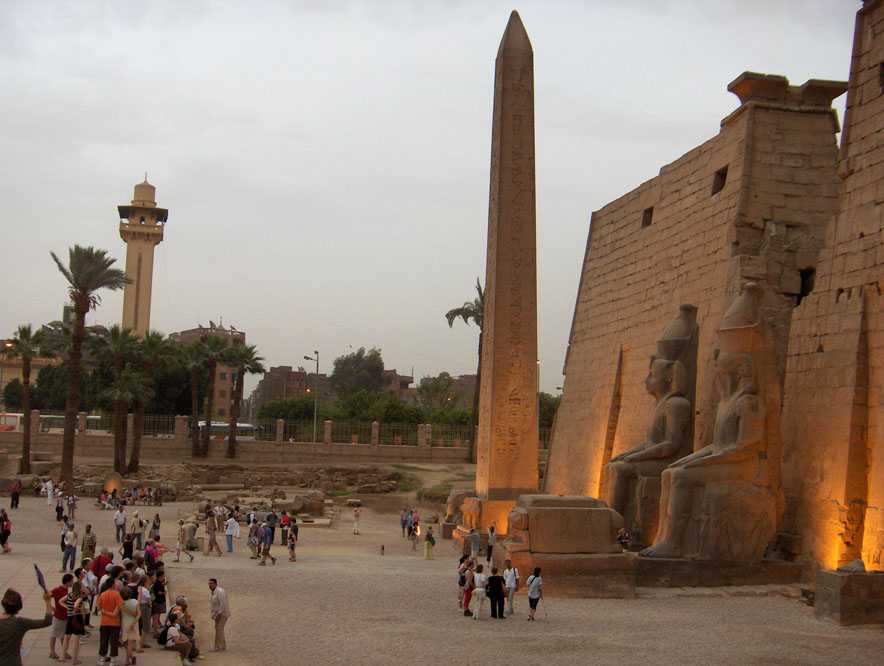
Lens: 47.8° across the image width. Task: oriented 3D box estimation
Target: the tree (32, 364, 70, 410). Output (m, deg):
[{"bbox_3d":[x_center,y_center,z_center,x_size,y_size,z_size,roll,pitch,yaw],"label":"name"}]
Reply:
[{"bbox_3d":[-41.386,6.641,106.000,4.400,6.400,4.400,4,-6,-23],"label":"tree"}]

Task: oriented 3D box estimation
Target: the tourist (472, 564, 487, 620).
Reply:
[{"bbox_3d":[1.171,8.038,30.900,0.460,1.710,0.340,-1,-6,17],"label":"tourist"}]

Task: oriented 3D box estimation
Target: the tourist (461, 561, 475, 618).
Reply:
[{"bbox_3d":[0.780,7.827,30.500,0.420,1.670,0.500,4,-8,-21],"label":"tourist"}]

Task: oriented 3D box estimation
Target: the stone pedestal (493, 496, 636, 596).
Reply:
[{"bbox_3d":[4.460,8.028,38.014,4.500,3.350,3.400,2,-6,-10],"label":"stone pedestal"}]

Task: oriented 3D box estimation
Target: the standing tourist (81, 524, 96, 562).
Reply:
[{"bbox_3d":[-12.261,7.492,34.600,0.540,1.700,0.360,2,-6,-6],"label":"standing tourist"}]

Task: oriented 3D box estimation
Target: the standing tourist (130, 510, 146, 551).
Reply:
[{"bbox_3d":[-12.869,8.383,42.300,0.580,1.680,0.380,3,-6,-20],"label":"standing tourist"}]

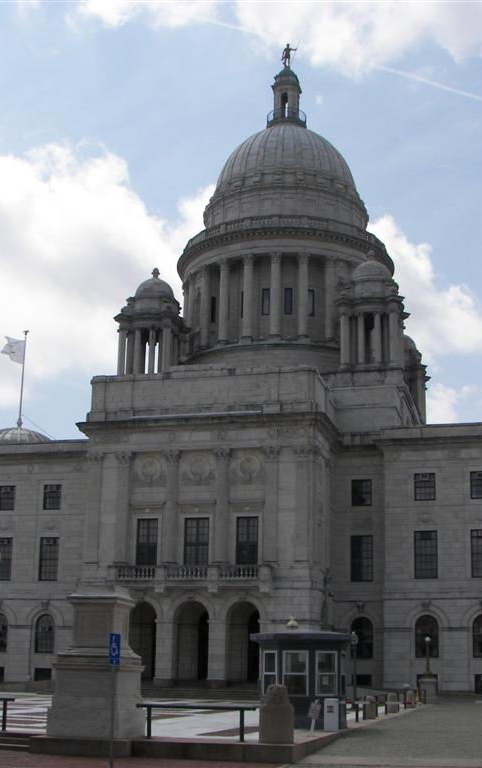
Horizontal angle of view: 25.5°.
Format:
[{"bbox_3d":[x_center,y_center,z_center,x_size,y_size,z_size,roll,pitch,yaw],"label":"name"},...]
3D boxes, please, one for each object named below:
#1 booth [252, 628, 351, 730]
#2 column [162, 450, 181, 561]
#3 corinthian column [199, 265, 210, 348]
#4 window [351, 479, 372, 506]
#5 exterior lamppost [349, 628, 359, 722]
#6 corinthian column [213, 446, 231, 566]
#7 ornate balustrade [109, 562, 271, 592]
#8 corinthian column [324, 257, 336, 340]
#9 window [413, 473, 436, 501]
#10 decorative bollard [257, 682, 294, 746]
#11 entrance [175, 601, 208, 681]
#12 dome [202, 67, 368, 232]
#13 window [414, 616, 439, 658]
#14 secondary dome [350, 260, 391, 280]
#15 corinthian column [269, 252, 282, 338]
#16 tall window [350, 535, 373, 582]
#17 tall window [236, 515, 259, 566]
[{"bbox_3d":[1.580,7.734,28.036,2.520,2.559,2.520,-3,-14,14],"label":"booth"},{"bbox_3d":[-5.341,9.492,81.844,1.300,8.809,1.150,-3,-15,14],"label":"column"},{"bbox_3d":[-3.877,-8.232,113.115,1.100,9.200,1.100,1,-15,0],"label":"corinthian column"},{"bbox_3d":[10.771,9.698,95.183,1.770,2.500,0.300,-3,-15,15],"label":"window"},{"bbox_3d":[4.796,12.276,45.000,0.500,3.600,0.500,-3,-15,15],"label":"exterior lamppost"},{"bbox_3d":[-1.404,9.297,80.822,1.300,8.809,1.150,-3,-15,14],"label":"corinthian column"},{"bbox_3d":[-3.849,14.933,81.970,12.600,2.100,1.400,-3,-15,15],"label":"ornate balustrade"},{"bbox_3d":[9.126,-8.866,109.788,1.208,9.187,1.208,-3,-16,15],"label":"corinthian column"},{"bbox_3d":[15.734,8.789,91.309,1.850,2.400,0.300,-3,-15,15],"label":"window"},{"bbox_3d":[0.833,7.976,25.700,0.840,1.400,0.840,1,-14,0],"label":"decorative bollard"},{"bbox_3d":[-3.875,19.959,82.863,2.850,6.200,1.000,-3,-15,15],"label":"entrance"},{"bbox_3d":[5.268,-27.907,125.703,19.500,21.840,19.500,-3,-14,14],"label":"dome"},{"bbox_3d":[15.153,20.431,86.220,1.844,3.410,0.403,-3,-16,15],"label":"window"},{"bbox_3d":[13.120,-11.268,106.659,4.028,2.193,4.028,-3,-16,15],"label":"secondary dome"},{"bbox_3d":[3.574,-9.062,109.045,1.250,9.284,1.250,-3,-14,14],"label":"corinthian column"},{"bbox_3d":[10.262,14.834,90.317,1.880,3.950,0.300,-3,-14,14],"label":"tall window"},{"bbox_3d":[0.487,12.181,82.359,1.800,3.950,0.300,-3,-14,14],"label":"tall window"}]

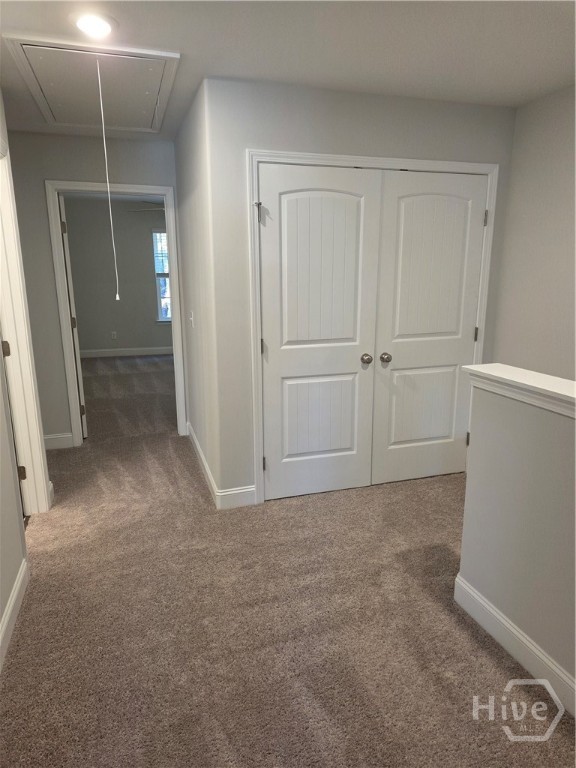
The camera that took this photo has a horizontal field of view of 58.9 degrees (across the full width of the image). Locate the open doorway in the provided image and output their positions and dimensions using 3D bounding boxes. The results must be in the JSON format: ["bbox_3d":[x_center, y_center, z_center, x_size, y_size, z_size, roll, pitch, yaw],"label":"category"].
[{"bbox_3d":[-1.381,-0.543,4.263,0.944,2.111,0.140,-4,14,-17],"label":"open doorway"}]

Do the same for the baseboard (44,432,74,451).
[{"bbox_3d":[-1.929,0.481,4.261,0.250,0.125,0.020,-4,14,-17],"label":"baseboard"}]

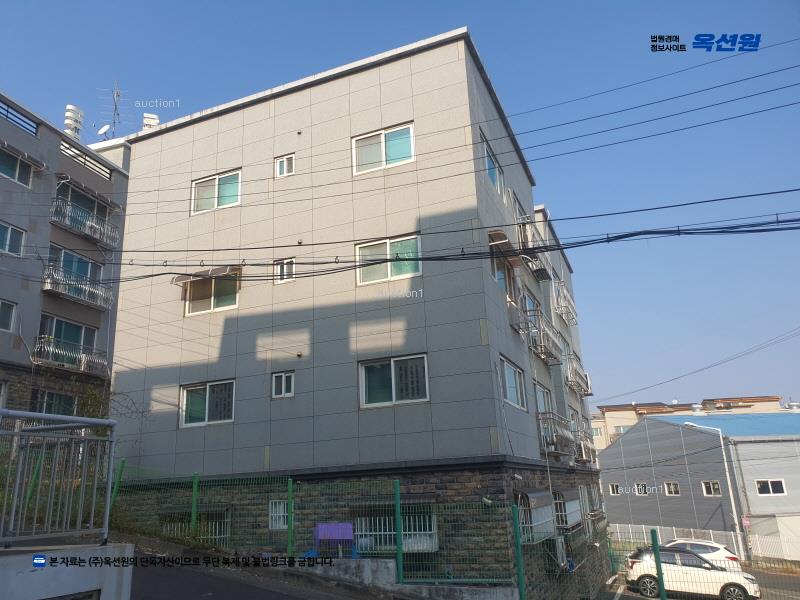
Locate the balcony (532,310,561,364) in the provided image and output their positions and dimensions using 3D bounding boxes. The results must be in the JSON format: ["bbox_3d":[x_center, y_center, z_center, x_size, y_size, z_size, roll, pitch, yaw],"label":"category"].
[{"bbox_3d":[4.142,1.131,17.203,0.455,0.943,3.108,-9,-19,20],"label":"balcony"}]

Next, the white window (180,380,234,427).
[{"bbox_3d":[-4.484,2.405,13.963,1.587,0.980,0.120,-9,-19,20],"label":"white window"}]

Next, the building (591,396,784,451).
[{"bbox_3d":[32.097,19.217,69.305,20.117,13.262,11.000,-4,-18,6],"label":"building"}]

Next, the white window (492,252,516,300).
[{"bbox_3d":[2.411,-0.653,14.252,0.120,0.988,2.531,-9,-19,20],"label":"white window"}]

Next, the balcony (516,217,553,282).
[{"bbox_3d":[4.019,-1.477,18.019,0.455,0.977,3.108,-9,-19,20],"label":"balcony"}]

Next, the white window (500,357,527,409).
[{"bbox_3d":[2.531,1.900,13.454,0.120,0.993,2.531,-9,-19,20],"label":"white window"}]

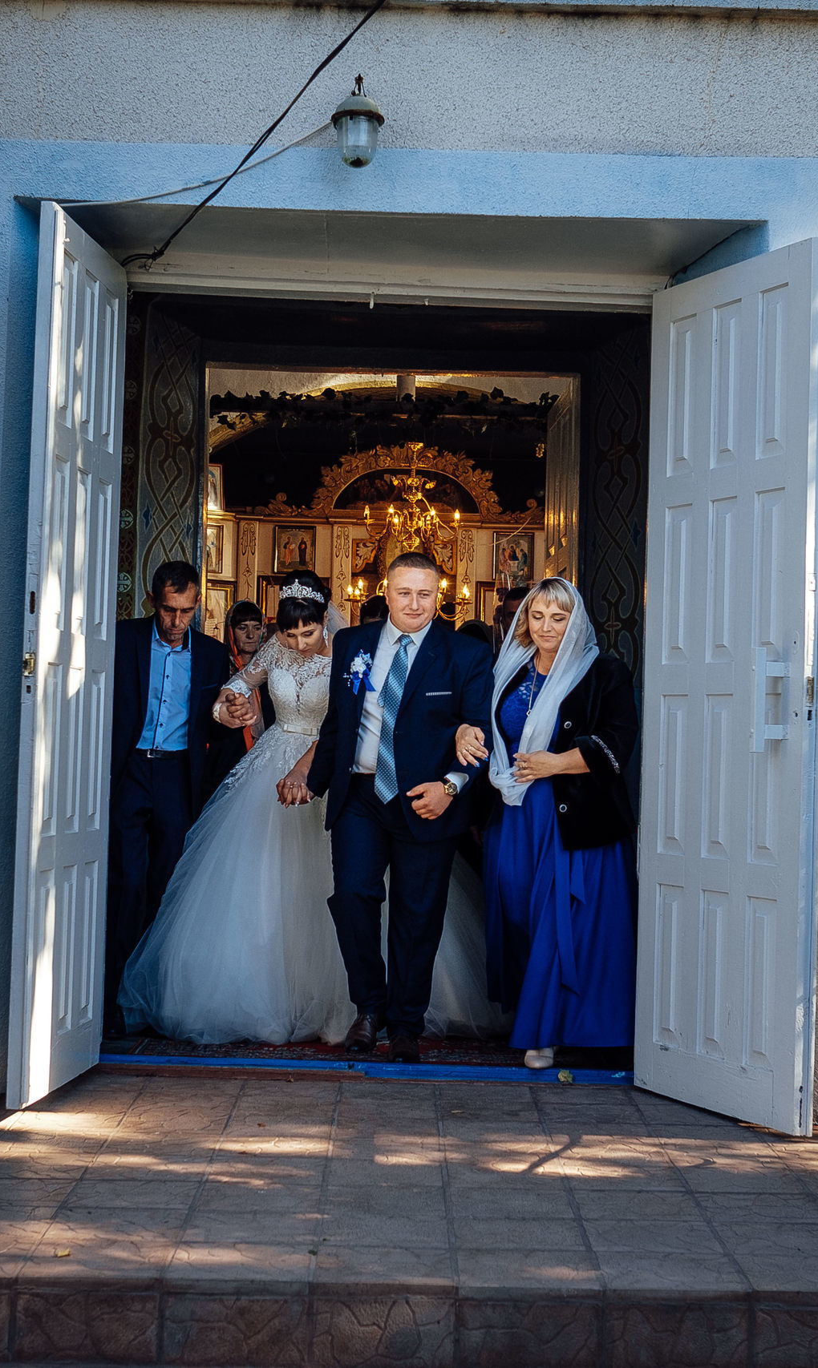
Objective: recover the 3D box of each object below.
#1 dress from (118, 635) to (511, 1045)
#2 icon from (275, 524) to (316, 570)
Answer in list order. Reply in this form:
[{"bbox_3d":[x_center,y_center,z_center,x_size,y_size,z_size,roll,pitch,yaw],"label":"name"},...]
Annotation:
[{"bbox_3d":[-0.351,0.569,7.633,1.470,1.474,1.140,2,-2,0],"label":"dress"},{"bbox_3d":[-0.824,-0.987,14.553,0.304,0.352,0.050,2,-2,0],"label":"icon"}]

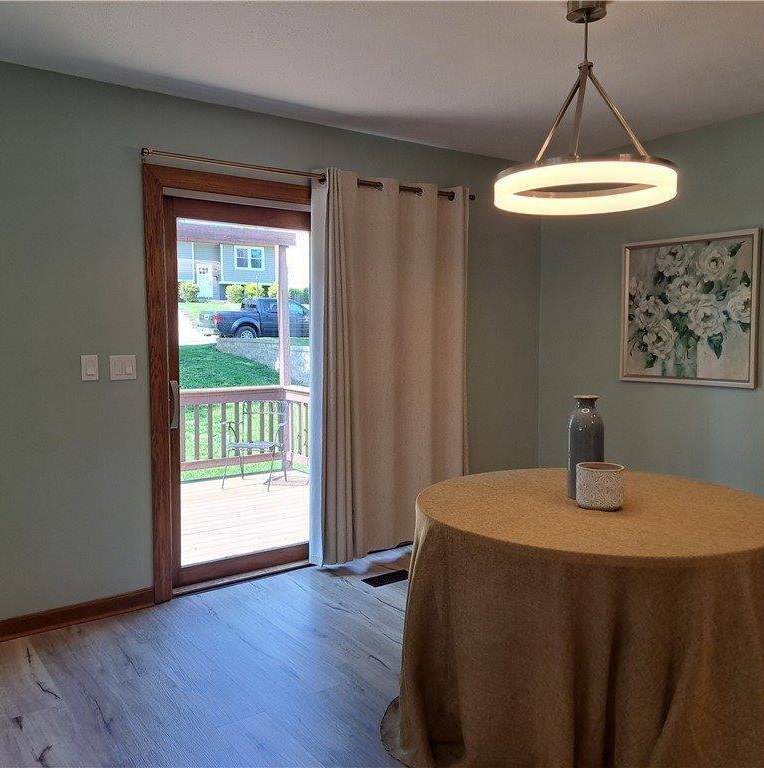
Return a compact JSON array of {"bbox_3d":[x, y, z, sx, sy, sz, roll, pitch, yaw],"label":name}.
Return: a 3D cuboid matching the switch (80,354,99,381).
[{"bbox_3d":[-1.319,-0.073,3.204,0.071,0.115,0.010,-3,5,-36],"label":"switch"}]

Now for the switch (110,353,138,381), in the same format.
[{"bbox_3d":[-1.199,-0.075,3.291,0.115,0.116,0.010,-3,5,-36],"label":"switch"}]

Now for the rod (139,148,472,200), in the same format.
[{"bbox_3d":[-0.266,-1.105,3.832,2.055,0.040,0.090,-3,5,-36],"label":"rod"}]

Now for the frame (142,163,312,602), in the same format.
[{"bbox_3d":[-0.314,-0.022,3.985,2.000,2.096,0.120,-3,5,-36],"label":"frame"}]

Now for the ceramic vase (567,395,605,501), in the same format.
[{"bbox_3d":[0.727,0.224,2.523,0.130,0.354,0.130,-3,5,-36],"label":"ceramic vase"}]

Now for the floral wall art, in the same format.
[{"bbox_3d":[1.732,-0.415,4.053,0.035,0.826,0.820,-3,5,-36],"label":"floral wall art"}]

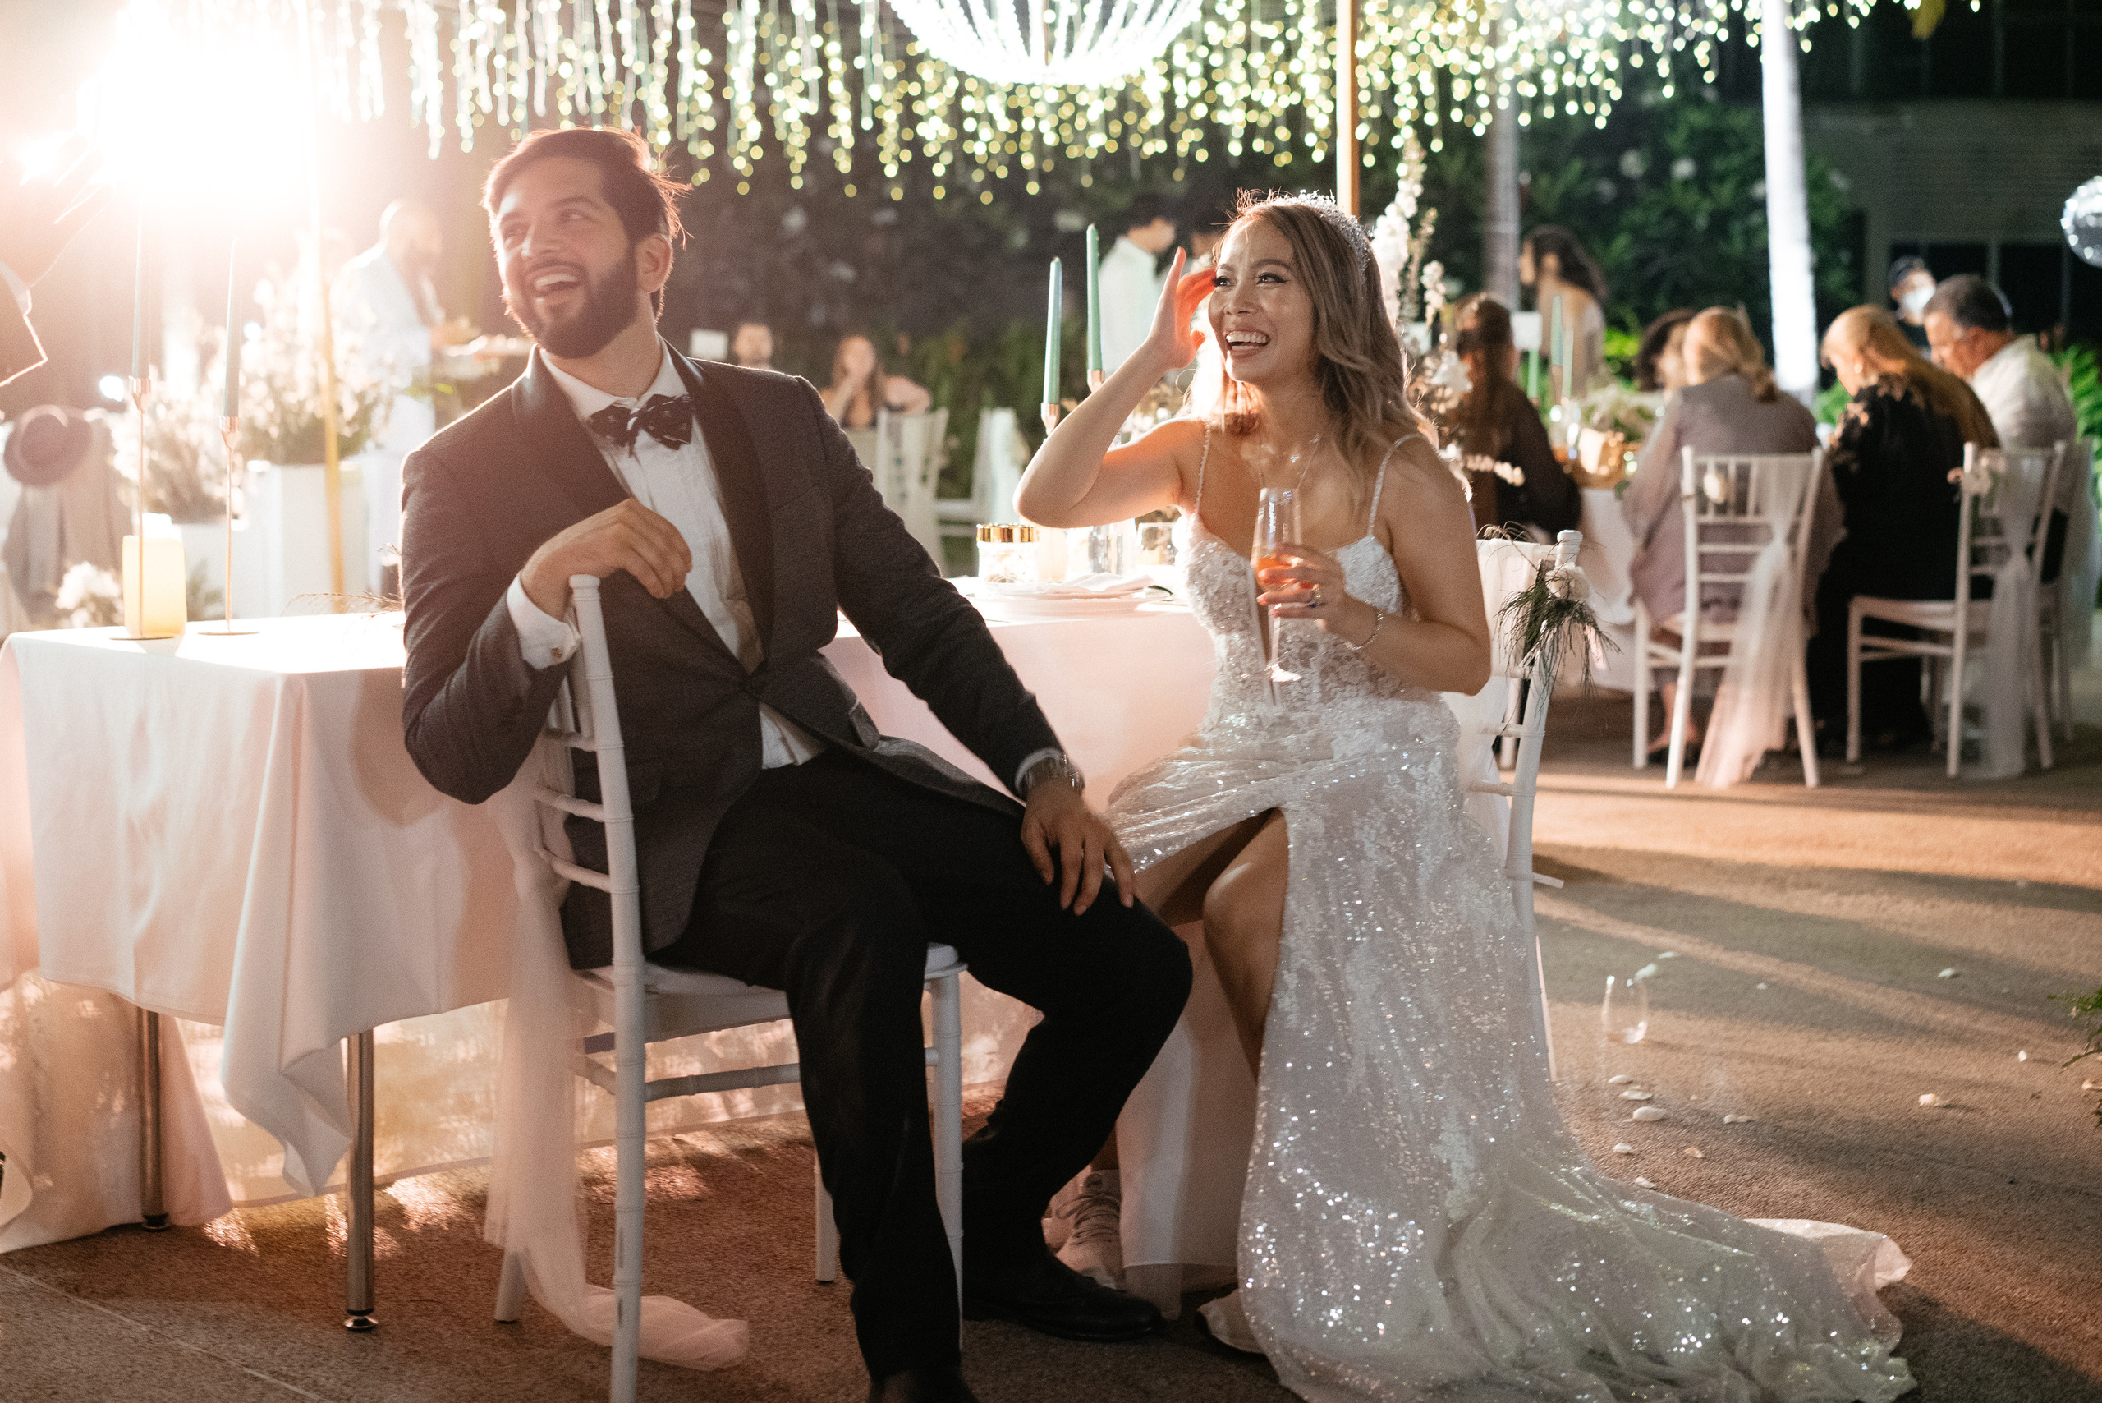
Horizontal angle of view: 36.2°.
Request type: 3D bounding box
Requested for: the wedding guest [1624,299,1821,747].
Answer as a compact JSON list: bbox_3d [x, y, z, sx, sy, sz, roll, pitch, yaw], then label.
[{"bbox_3d":[1.855,-0.452,8.889,0.530,1.280,0.720,-1,6,-12],"label":"wedding guest"}]

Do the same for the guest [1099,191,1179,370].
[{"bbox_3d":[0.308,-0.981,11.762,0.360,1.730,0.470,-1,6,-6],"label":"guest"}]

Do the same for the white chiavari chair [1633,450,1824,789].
[{"bbox_3d":[1.838,-0.246,8.742,0.415,0.905,0.440,-1,6,-5],"label":"white chiavari chair"}]

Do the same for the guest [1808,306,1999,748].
[{"bbox_3d":[2.520,-0.490,9.380,0.520,1.310,0.720,-5,8,-38],"label":"guest"}]

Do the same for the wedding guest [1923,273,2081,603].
[{"bbox_3d":[2.890,-0.611,10.011,0.820,1.420,0.540,3,7,27],"label":"wedding guest"}]

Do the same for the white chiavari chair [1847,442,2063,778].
[{"bbox_3d":[2.592,-0.279,9.232,0.420,0.920,0.476,-3,7,-30],"label":"white chiavari chair"}]

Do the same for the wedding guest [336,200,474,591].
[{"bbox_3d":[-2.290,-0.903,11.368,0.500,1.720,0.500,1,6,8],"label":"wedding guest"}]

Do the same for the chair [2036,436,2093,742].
[{"bbox_3d":[2.922,-0.357,9.798,0.440,0.905,0.415,2,6,17],"label":"chair"}]

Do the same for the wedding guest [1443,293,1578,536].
[{"bbox_3d":[1.300,-0.524,9.467,0.500,1.360,0.780,2,6,22],"label":"wedding guest"}]

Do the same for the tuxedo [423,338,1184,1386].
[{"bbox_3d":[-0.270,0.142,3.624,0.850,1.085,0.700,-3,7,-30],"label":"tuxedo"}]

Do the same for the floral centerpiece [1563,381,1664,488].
[{"bbox_3d":[1.830,-0.859,10.387,0.360,0.345,0.360,0,6,0],"label":"floral centerpiece"}]

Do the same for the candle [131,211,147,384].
[{"bbox_3d":[-1.163,-0.519,4.110,0.021,0.223,0.021,3,6,0],"label":"candle"}]

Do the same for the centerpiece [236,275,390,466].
[{"bbox_3d":[-2.057,-0.922,8.953,0.435,0.530,0.435,0,6,0],"label":"centerpiece"}]

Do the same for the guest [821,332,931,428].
[{"bbox_3d":[-0.941,-1.319,17.156,0.560,1.270,0.650,-1,6,-7],"label":"guest"}]

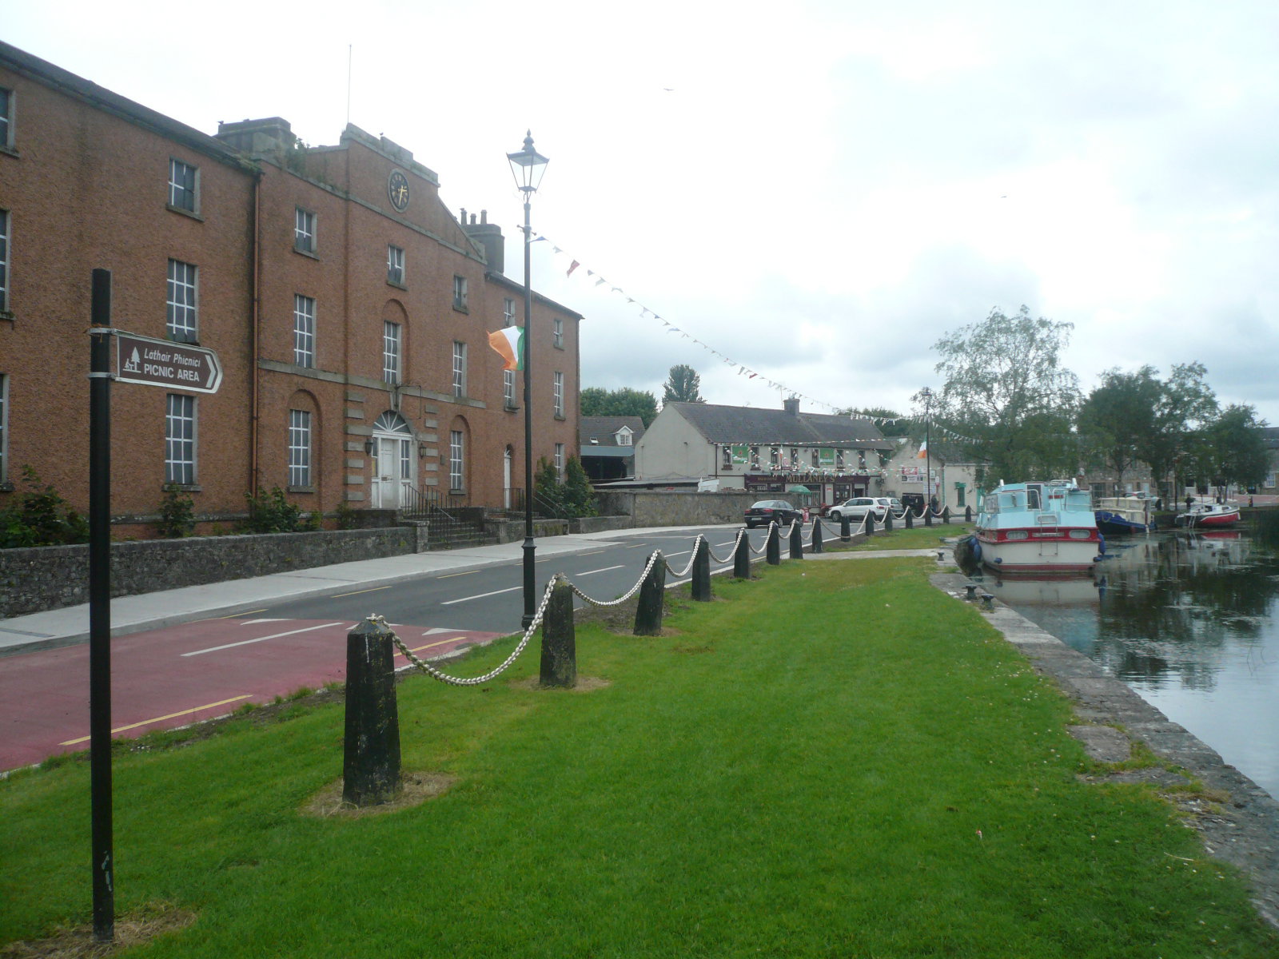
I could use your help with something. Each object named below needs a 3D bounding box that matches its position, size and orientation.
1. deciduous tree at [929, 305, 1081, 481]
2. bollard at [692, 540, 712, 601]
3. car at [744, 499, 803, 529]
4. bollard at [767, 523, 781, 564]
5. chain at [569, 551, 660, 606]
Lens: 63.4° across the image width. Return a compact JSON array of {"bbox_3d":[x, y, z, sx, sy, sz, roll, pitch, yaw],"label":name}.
[{"bbox_3d":[23.234,-4.303,66.000,9.800,13.400,9.500,0,-1,0],"label":"deciduous tree"},{"bbox_3d":[0.972,1.388,16.059,0.305,0.970,0.305,0,-1,16],"label":"bollard"},{"bbox_3d":[7.236,1.849,55.500,1.770,1.460,4.600,0,-1,26],"label":"car"},{"bbox_3d":[3.377,1.602,26.000,0.340,1.050,0.340,0,-1,22],"label":"bollard"},{"bbox_3d":[-0.216,1.012,10.432,0.070,0.464,3.056,0,-1,16],"label":"chain"}]

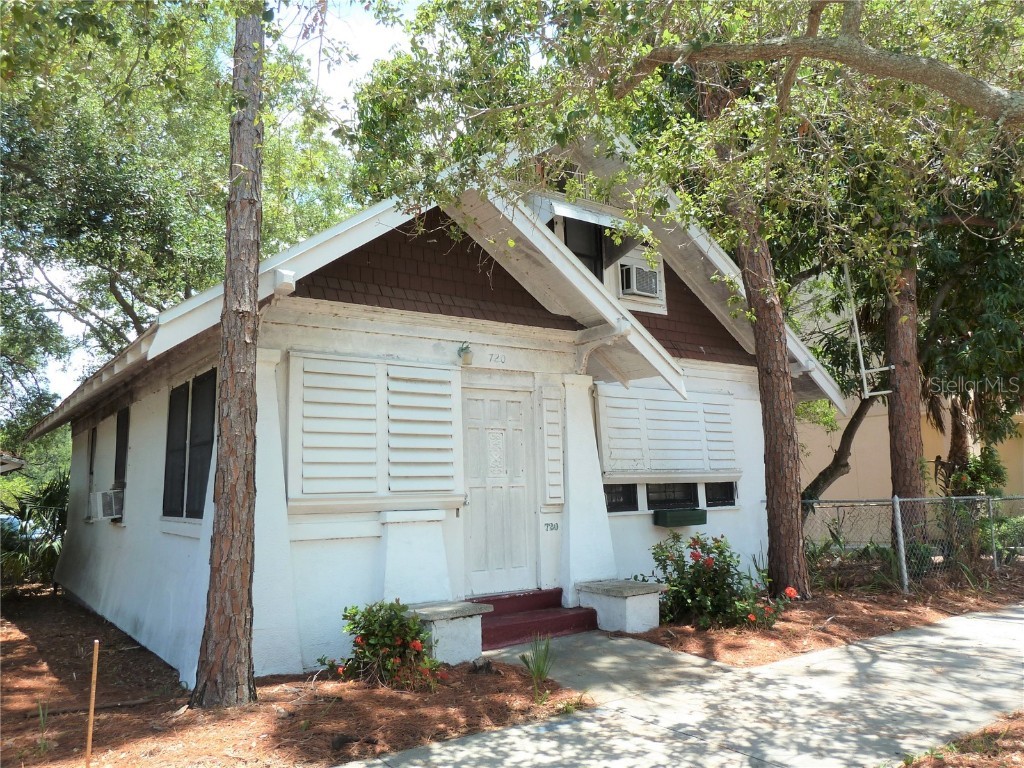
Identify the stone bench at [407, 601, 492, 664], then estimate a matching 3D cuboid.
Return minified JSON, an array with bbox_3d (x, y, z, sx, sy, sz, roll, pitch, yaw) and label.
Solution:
[{"bbox_3d":[-0.597,2.162,6.478,0.640,0.430,0.620,4,-9,-37],"label":"stone bench"}]

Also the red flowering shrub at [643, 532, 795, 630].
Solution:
[{"bbox_3d":[2.102,1.999,7.600,1.150,0.880,0.920,4,-9,-37],"label":"red flowering shrub"}]

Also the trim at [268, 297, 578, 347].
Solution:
[{"bbox_3d":[-0.646,-0.582,7.099,3.320,0.145,0.120,4,-10,-35],"label":"trim"}]

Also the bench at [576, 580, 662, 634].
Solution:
[{"bbox_3d":[1.104,2.250,7.507,0.570,0.390,0.740,4,-10,-35],"label":"bench"}]

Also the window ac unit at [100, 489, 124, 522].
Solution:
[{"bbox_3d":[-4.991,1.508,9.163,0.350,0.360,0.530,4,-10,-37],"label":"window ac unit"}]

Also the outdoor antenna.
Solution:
[{"bbox_3d":[5.028,-0.752,10.400,0.620,1.850,0.300,-6,-9,25],"label":"outdoor antenna"}]

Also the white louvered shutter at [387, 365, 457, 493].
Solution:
[{"bbox_3d":[-0.833,0.415,6.842,0.690,1.160,0.060,4,-9,-37],"label":"white louvered shutter"}]

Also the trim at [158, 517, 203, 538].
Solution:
[{"bbox_3d":[-3.072,1.320,6.828,0.070,0.170,1.620,4,-10,-37],"label":"trim"}]

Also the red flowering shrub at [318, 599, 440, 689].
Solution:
[{"bbox_3d":[-1.010,1.978,5.680,0.730,0.570,0.600,4,-9,-37],"label":"red flowering shrub"}]

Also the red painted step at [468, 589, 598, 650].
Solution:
[{"bbox_3d":[0.127,2.261,7.189,1.500,0.410,0.390,4,-9,-37],"label":"red painted step"}]

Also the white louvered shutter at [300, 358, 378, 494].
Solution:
[{"bbox_3d":[-1.492,0.369,6.437,0.690,1.160,0.060,4,-10,-35],"label":"white louvered shutter"}]

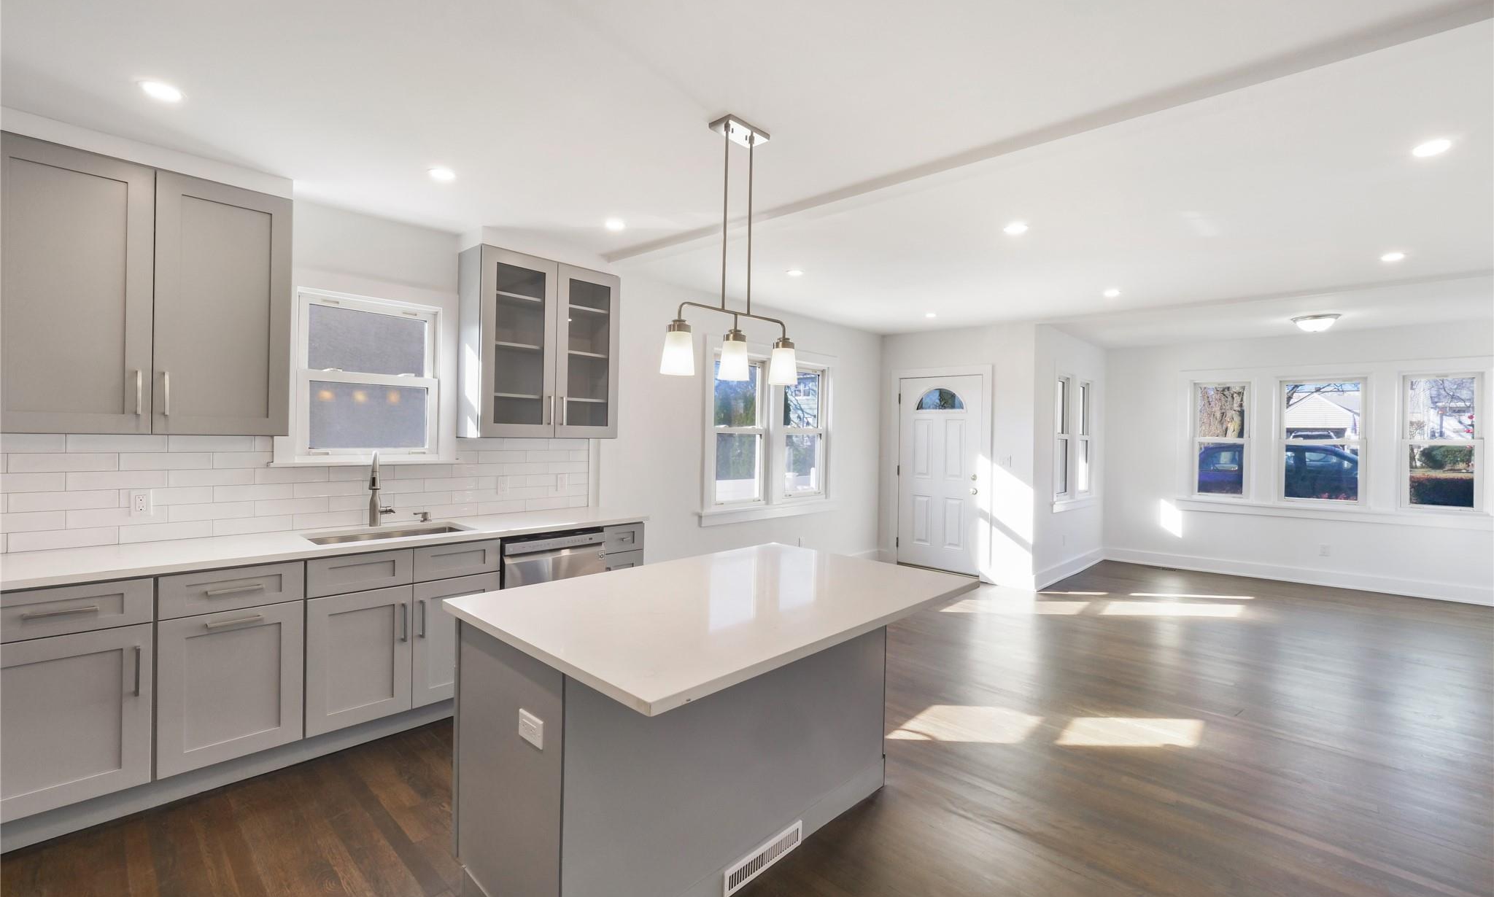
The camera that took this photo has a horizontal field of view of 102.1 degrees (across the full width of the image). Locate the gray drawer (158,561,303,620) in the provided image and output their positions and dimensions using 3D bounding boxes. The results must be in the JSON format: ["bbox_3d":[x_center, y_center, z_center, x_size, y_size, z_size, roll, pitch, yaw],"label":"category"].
[{"bbox_3d":[-2.164,0.545,2.525,0.500,0.163,0.437,1,1,44],"label":"gray drawer"}]

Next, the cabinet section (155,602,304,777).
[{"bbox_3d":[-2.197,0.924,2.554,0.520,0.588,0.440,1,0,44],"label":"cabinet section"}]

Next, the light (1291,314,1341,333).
[{"bbox_3d":[5.083,-1.108,5.399,0.320,0.130,0.320,1,1,44],"label":"light"}]

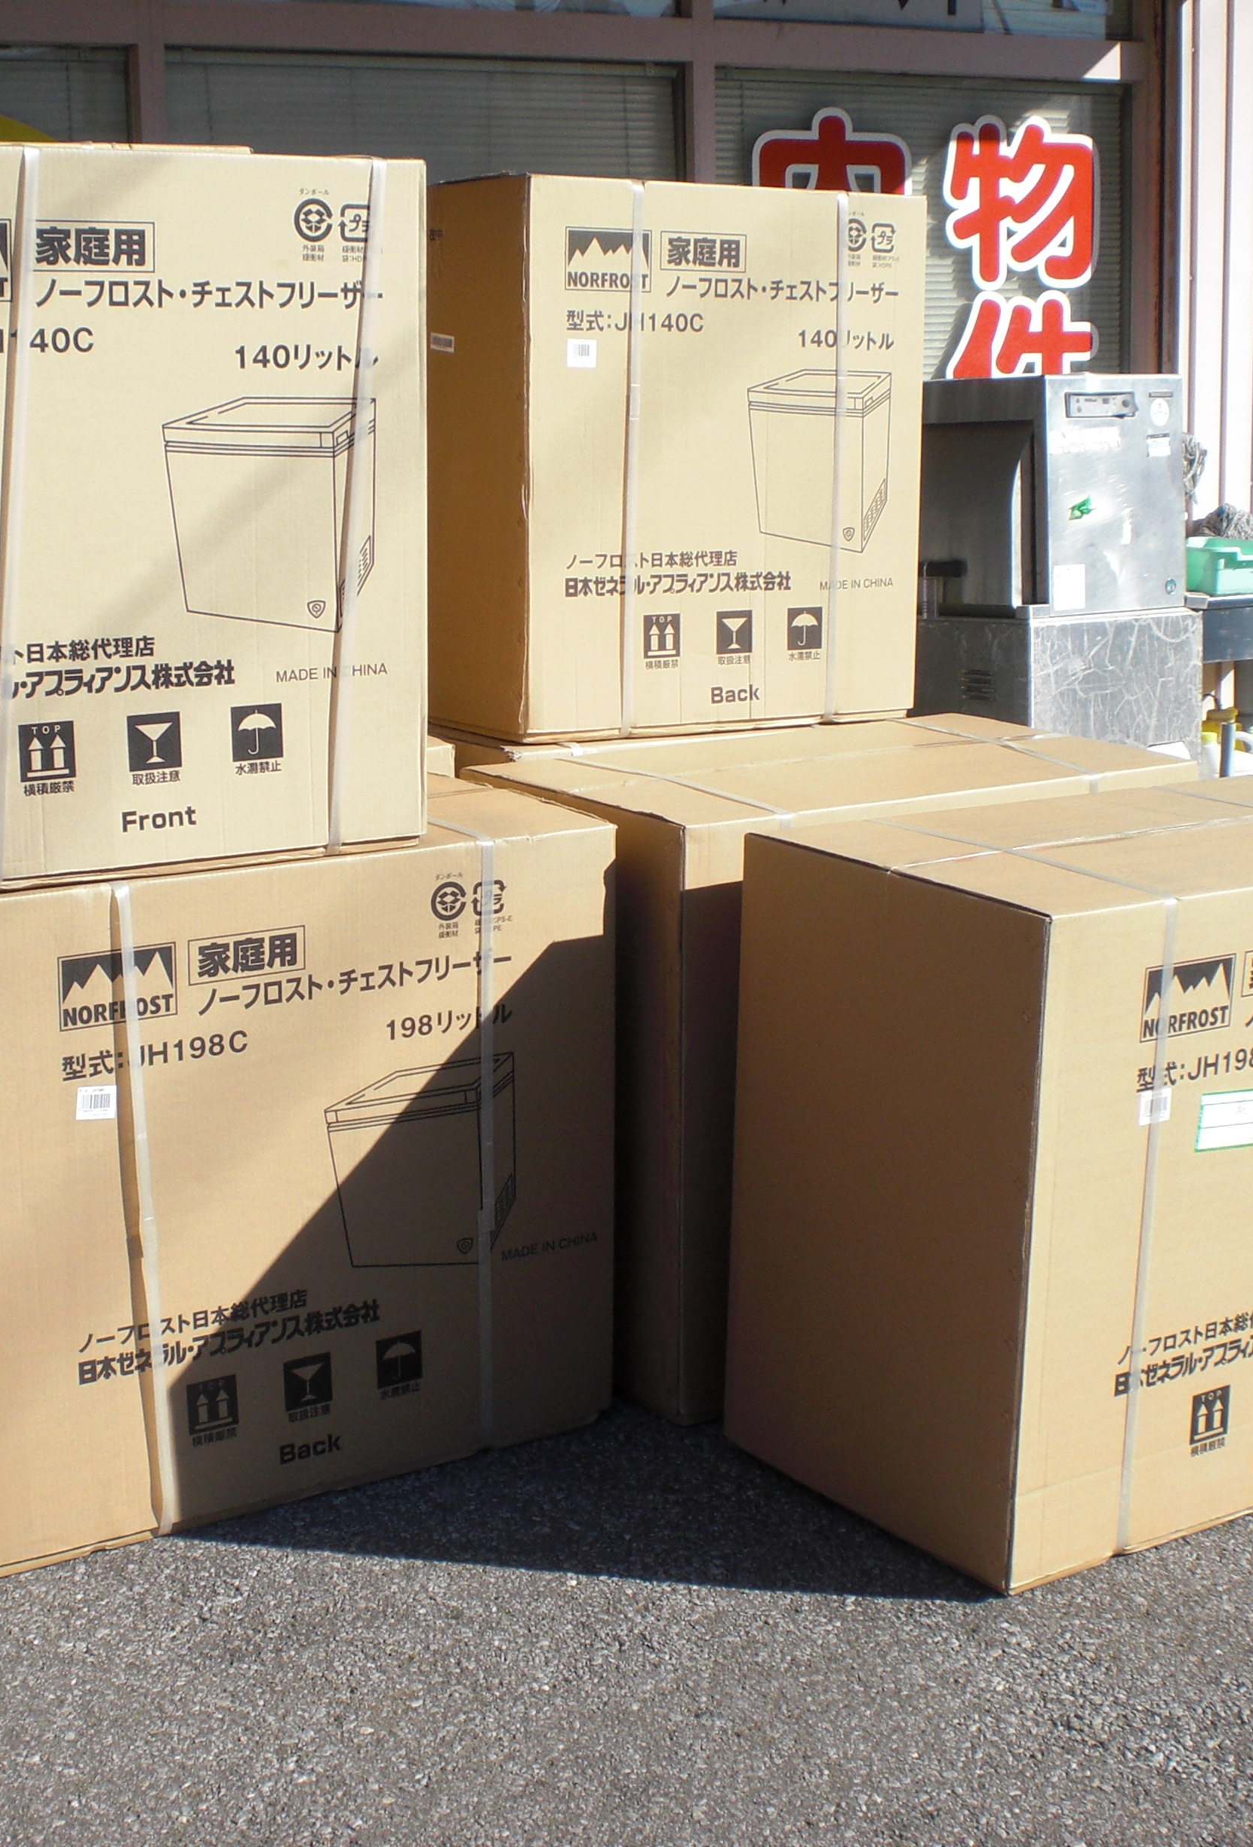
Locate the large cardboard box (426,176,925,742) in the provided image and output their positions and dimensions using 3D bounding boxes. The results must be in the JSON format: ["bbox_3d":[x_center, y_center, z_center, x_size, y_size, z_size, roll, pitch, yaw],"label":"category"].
[{"bbox_3d":[0.034,-0.815,4.707,0.795,0.882,0.523,-7,15,-32],"label":"large cardboard box"}]

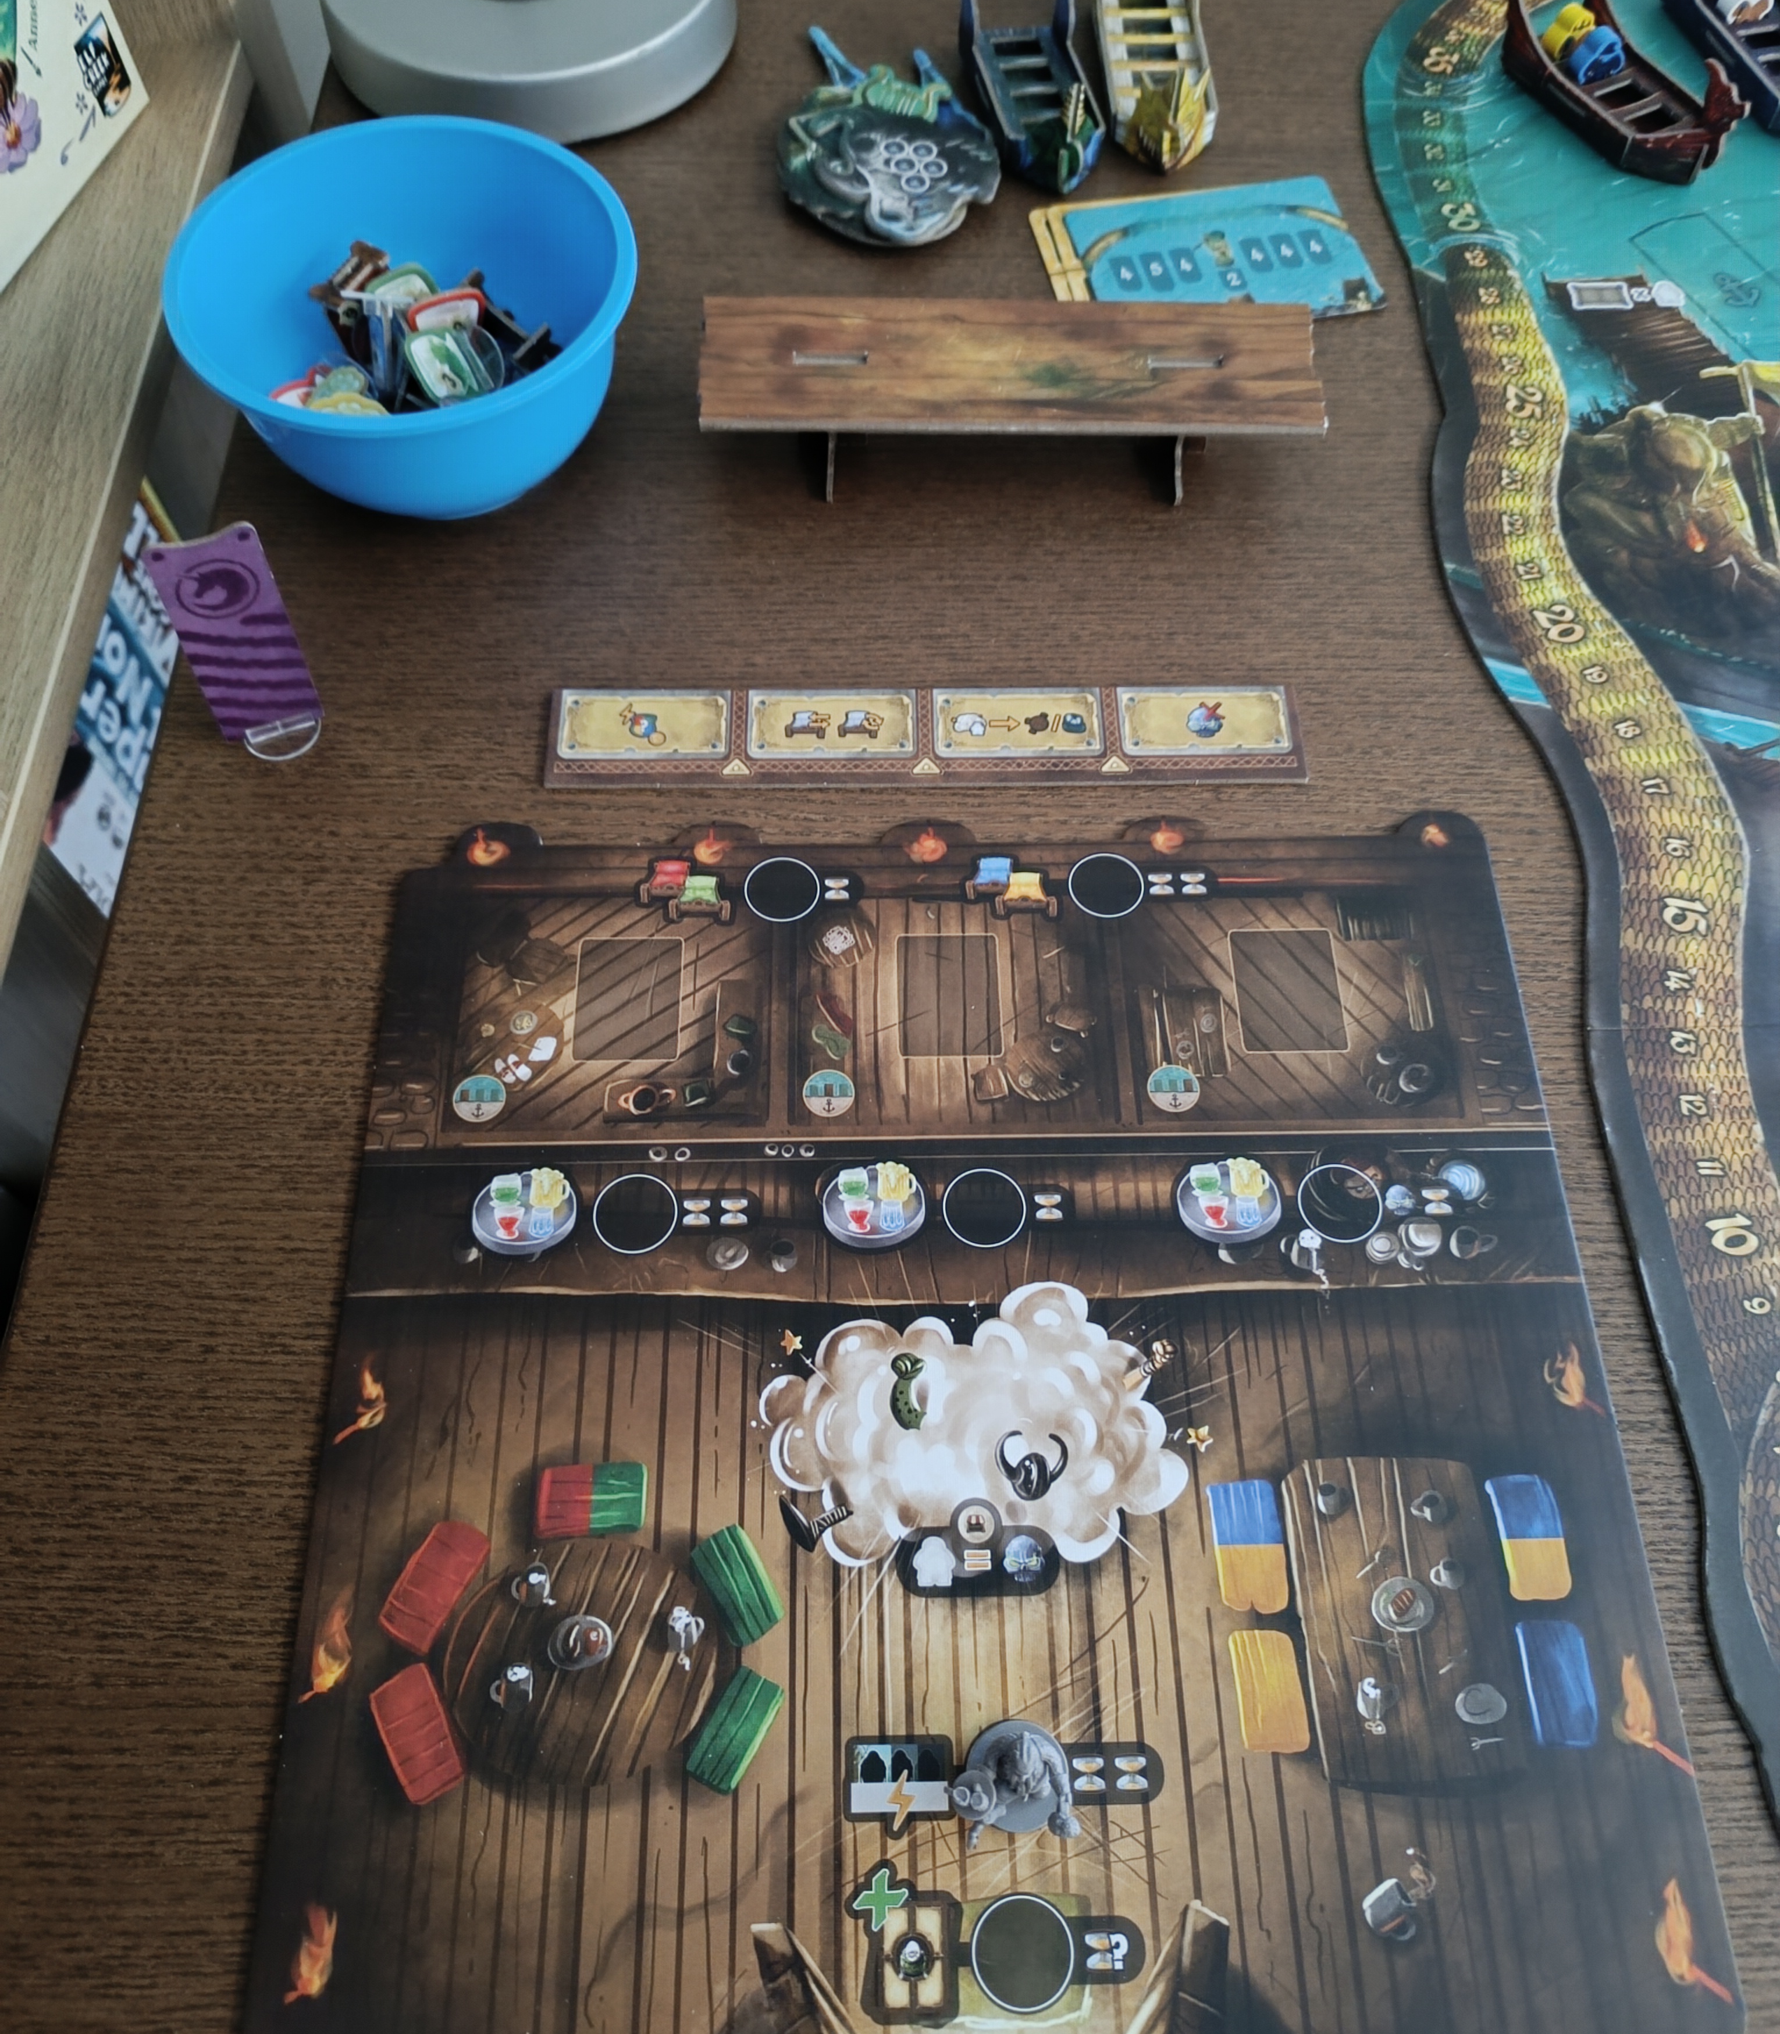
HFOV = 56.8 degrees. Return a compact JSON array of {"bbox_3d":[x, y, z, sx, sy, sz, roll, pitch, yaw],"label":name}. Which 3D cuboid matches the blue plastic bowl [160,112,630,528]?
[{"bbox_3d":[-0.128,-0.183,0.457,0.123,0.060,0.123,-1,63,-1],"label":"blue plastic bowl"}]

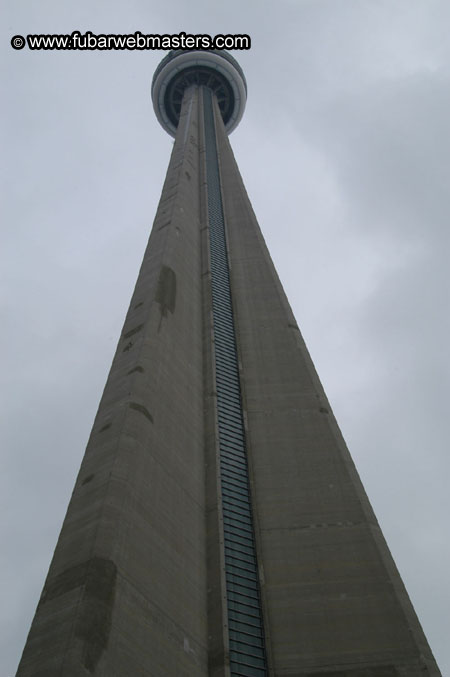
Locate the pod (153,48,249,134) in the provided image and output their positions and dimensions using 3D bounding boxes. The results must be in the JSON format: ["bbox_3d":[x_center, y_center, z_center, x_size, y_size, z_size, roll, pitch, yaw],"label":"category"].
[{"bbox_3d":[-12.267,-119.040,331.891,47.000,28.000,47.000,-1,-57,-2],"label":"pod"}]

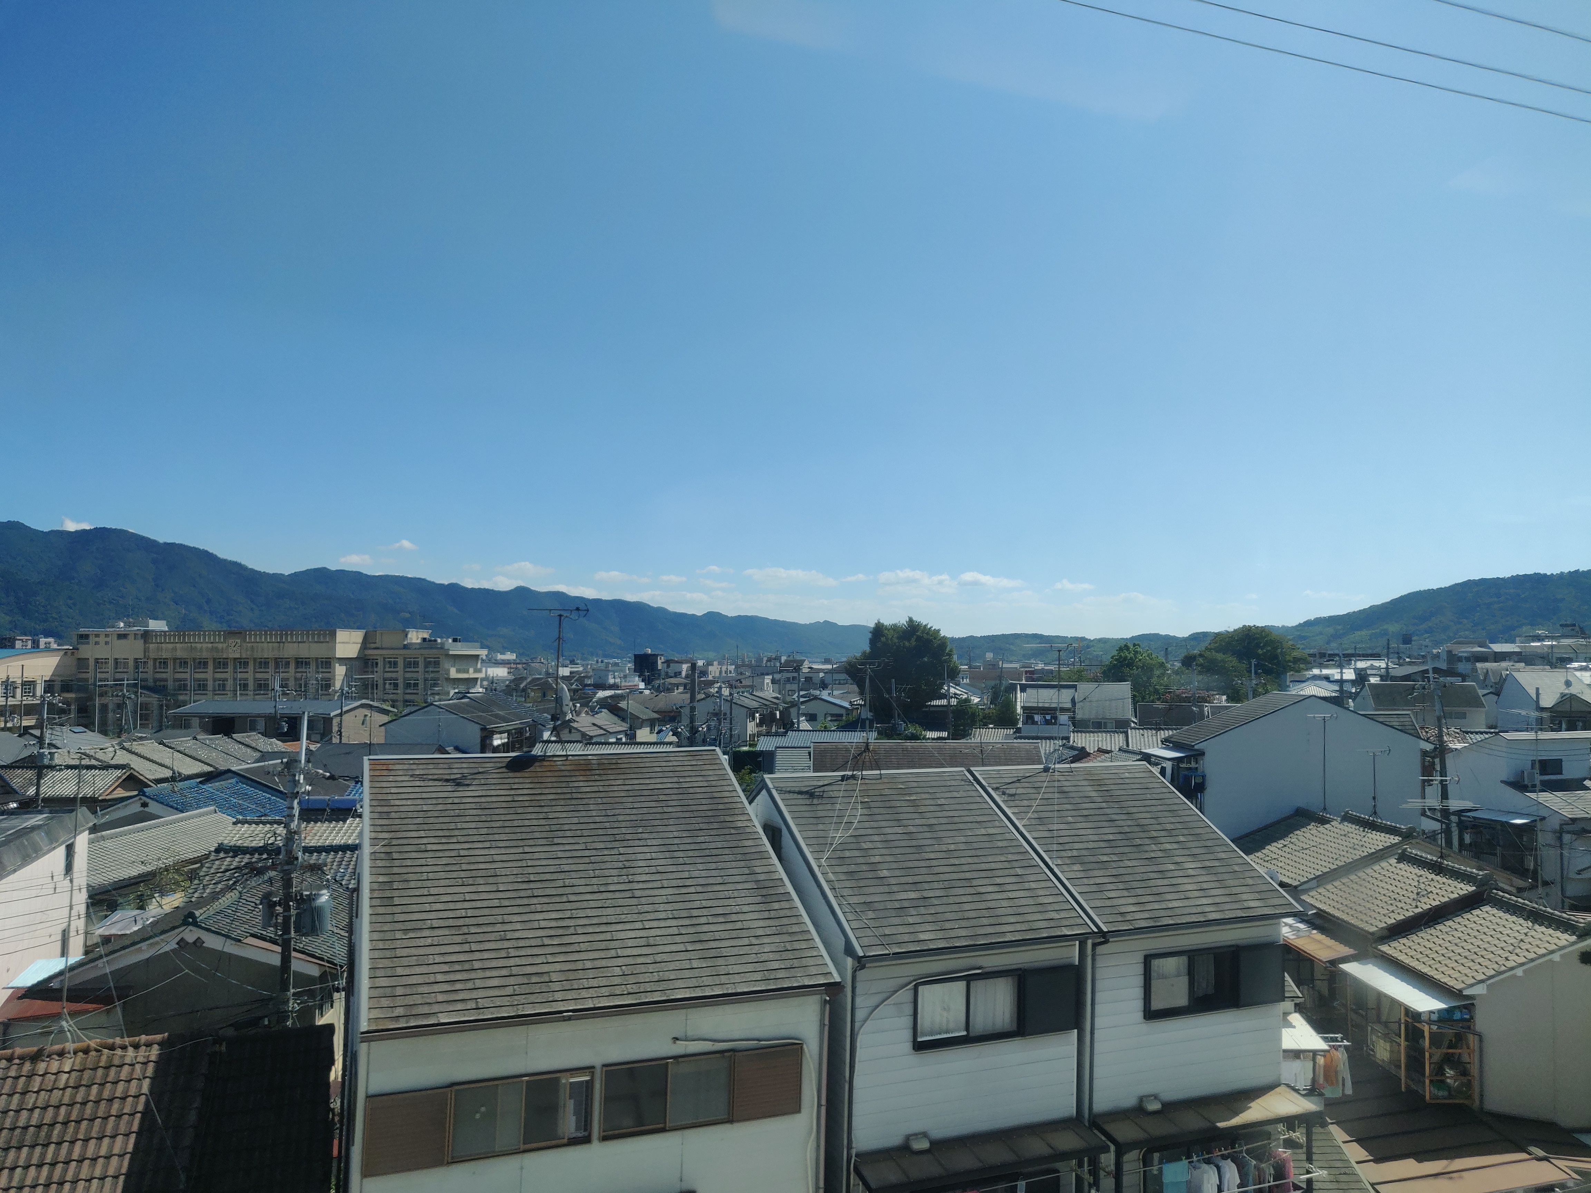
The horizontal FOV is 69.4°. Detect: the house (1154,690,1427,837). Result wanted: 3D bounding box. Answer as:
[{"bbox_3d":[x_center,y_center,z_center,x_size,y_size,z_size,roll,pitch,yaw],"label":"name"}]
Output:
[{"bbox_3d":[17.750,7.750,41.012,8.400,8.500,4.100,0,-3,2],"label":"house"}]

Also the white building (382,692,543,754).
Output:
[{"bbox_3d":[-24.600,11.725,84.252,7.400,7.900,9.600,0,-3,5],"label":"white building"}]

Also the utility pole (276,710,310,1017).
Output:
[{"bbox_3d":[-12.506,7.883,28.300,0.400,10.000,0.400,0,-3,0],"label":"utility pole"}]

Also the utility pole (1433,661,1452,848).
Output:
[{"bbox_3d":[23.106,7.305,40.800,0.380,9.800,0.380,-3,-3,0],"label":"utility pole"}]

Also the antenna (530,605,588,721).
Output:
[{"bbox_3d":[-3.998,1.210,19.450,0.990,2.150,0.600,0,-3,0],"label":"antenna"}]

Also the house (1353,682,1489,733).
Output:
[{"bbox_3d":[40.810,9.795,74.550,6.700,8.400,7.000,-1,-4,17],"label":"house"}]

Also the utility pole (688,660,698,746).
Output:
[{"bbox_3d":[-4.095,7.778,44.800,0.350,10.300,0.350,0,-3,0],"label":"utility pole"}]

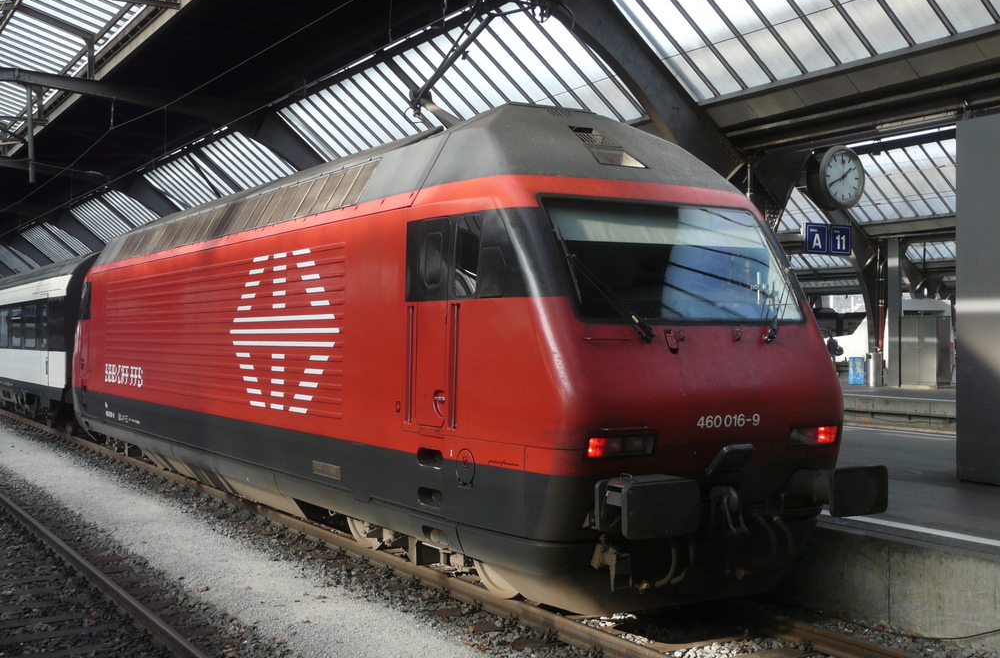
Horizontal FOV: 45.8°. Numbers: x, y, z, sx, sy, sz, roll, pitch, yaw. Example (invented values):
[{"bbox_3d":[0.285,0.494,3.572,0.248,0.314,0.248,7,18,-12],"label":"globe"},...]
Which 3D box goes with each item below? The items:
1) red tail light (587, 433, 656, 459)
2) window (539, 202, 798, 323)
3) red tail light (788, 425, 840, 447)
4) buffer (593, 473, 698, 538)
[{"bbox_3d":[0.835,0.817,8.262,0.540,0.145,0.080,0,-1,-26],"label":"red tail light"},{"bbox_3d":[1.379,-0.544,9.176,2.100,1.100,0.150,1,-33,-30],"label":"window"},{"bbox_3d":[2.423,0.831,9.193,0.540,0.145,0.080,1,-1,-34],"label":"red tail light"},{"bbox_3d":[0.992,1.192,7.999,0.600,0.360,0.410,1,-1,-30],"label":"buffer"}]

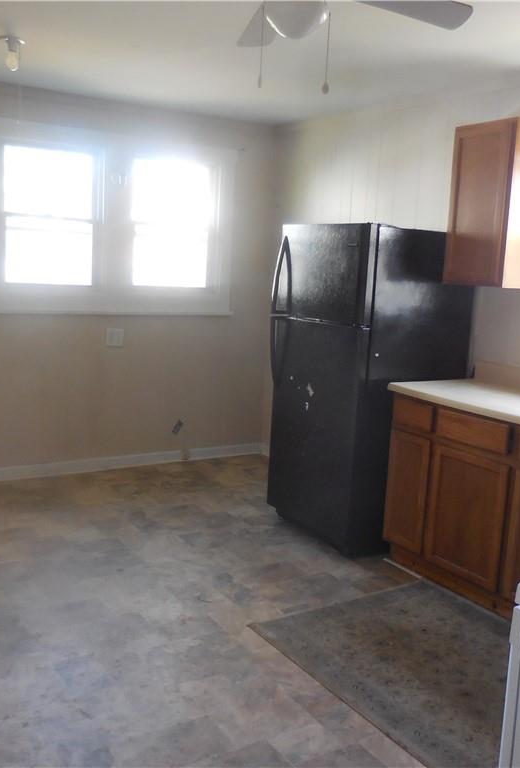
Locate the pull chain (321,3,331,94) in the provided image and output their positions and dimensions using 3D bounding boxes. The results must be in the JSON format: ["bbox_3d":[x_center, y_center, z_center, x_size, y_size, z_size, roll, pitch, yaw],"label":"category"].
[{"bbox_3d":[0.204,-1.000,2.219,0.020,0.250,0.020,-3,10,-31],"label":"pull chain"}]

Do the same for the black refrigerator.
[{"bbox_3d":[0.584,-0.005,4.181,0.750,1.695,0.855,-2,10,-28],"label":"black refrigerator"}]

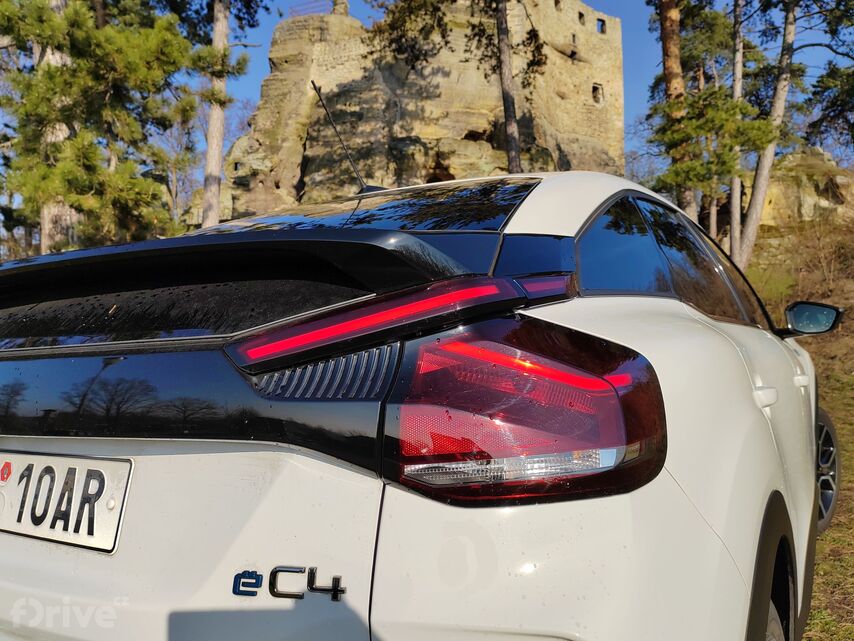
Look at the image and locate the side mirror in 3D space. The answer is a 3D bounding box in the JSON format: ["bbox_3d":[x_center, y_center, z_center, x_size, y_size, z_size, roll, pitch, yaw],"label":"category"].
[{"bbox_3d":[1.562,-0.011,2.693,0.210,0.135,0.130,-5,-4,32],"label":"side mirror"}]

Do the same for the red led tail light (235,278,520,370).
[{"bbox_3d":[-0.060,0.007,0.736,0.332,0.057,0.074,-10,-5,11],"label":"red led tail light"}]

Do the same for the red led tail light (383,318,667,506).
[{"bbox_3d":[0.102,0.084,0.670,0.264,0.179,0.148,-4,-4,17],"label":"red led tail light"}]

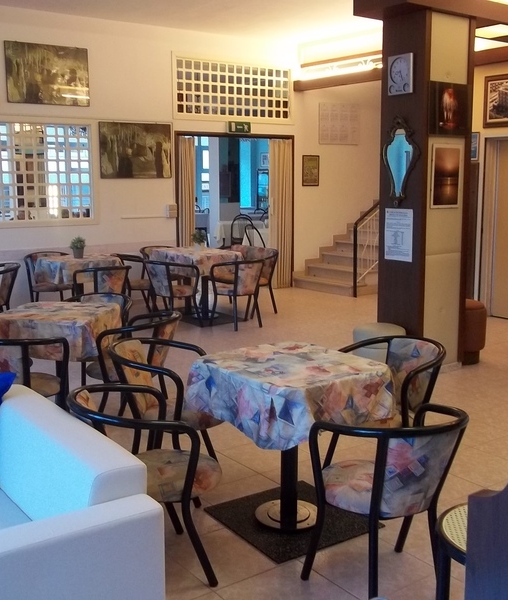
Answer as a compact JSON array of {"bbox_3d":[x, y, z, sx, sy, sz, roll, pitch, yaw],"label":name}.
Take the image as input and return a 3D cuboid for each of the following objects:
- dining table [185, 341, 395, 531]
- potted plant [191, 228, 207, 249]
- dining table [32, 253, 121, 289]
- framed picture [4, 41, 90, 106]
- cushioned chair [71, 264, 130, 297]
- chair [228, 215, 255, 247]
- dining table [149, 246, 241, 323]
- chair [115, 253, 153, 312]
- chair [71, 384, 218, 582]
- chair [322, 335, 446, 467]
[{"bbox_3d":[0.167,0.656,3.480,0.690,0.750,0.720,-7,12,-37],"label":"dining table"},{"bbox_3d":[-0.672,-0.744,8.950,0.175,0.245,0.175,-1,9,0],"label":"potted plant"},{"bbox_3d":[-1.903,-0.094,8.153,0.700,0.735,0.700,-7,11,-36],"label":"dining table"},{"bbox_3d":[-2.314,-2.536,8.341,0.970,0.655,0.030,-7,12,-37],"label":"framed picture"},{"bbox_3d":[-1.491,0.018,7.421,0.560,0.750,0.570,-6,11,-32],"label":"cushioned chair"},{"bbox_3d":[-0.210,-1.073,13.499,0.420,0.900,0.480,-1,9,-1],"label":"chair"},{"bbox_3d":[-0.668,-0.180,8.503,0.710,0.730,1.080,-8,12,-40],"label":"dining table"},{"bbox_3d":[-1.341,-0.148,8.340,0.520,0.733,0.540,-3,10,-17],"label":"chair"},{"bbox_3d":[-0.440,0.717,2.947,0.575,0.740,0.535,-4,10,-21],"label":"chair"},{"bbox_3d":[0.684,0.604,3.818,0.570,0.750,0.560,-7,12,-38],"label":"chair"}]

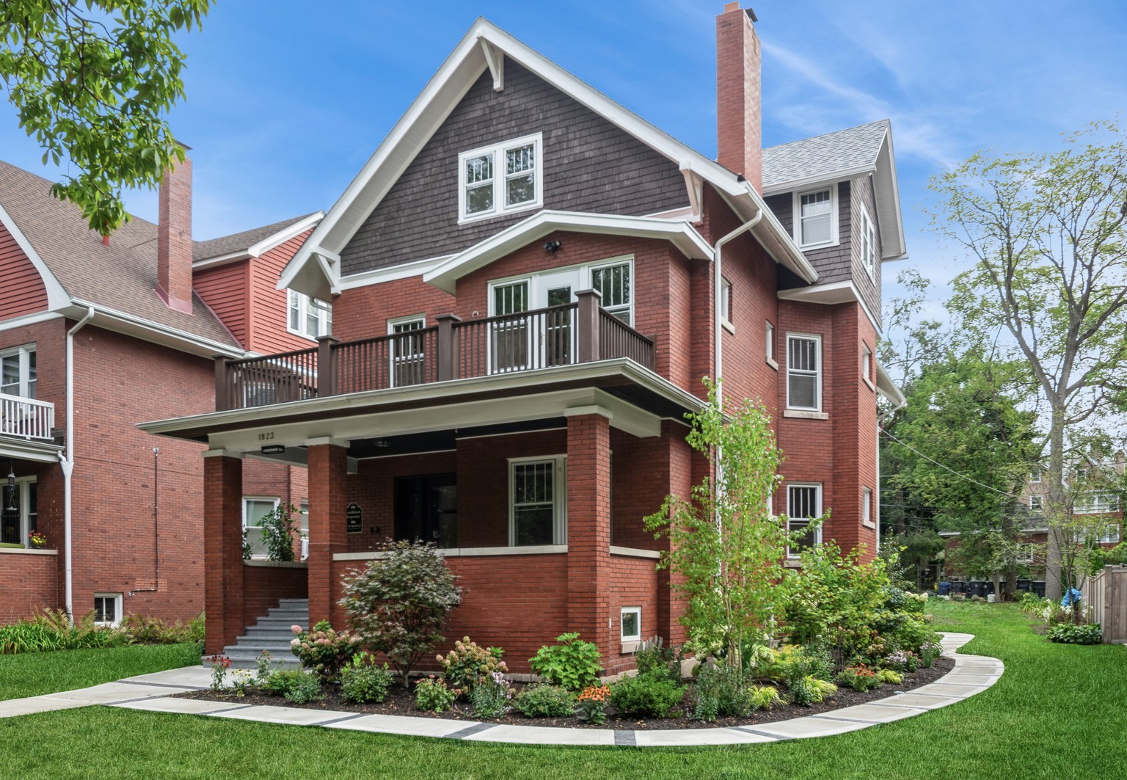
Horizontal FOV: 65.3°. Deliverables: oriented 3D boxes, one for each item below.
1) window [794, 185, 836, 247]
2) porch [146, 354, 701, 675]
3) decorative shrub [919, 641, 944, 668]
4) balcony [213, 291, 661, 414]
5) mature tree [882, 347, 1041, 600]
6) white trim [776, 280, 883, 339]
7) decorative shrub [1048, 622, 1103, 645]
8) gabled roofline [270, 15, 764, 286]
[{"bbox_3d":[5.010,-3.431,17.500,0.790,1.140,0.120,-3,-7,26],"label":"window"},{"bbox_3d":[-2.190,2.200,14.100,8.500,3.950,3.750,-5,-11,27],"label":"porch"},{"bbox_3d":[6.190,4.450,14.800,0.420,0.460,0.420,-5,-11,27],"label":"decorative shrub"},{"bbox_3d":[-2.210,-0.300,14.080,7.100,1.150,2.250,-5,-11,27],"label":"balcony"},{"bbox_3d":[17.653,3.722,39.000,7.200,11.200,6.600,-3,-7,24],"label":"mature tree"},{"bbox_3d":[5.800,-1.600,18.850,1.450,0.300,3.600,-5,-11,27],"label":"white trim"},{"bbox_3d":[12.300,5.840,21.100,1.250,0.500,1.000,-5,-11,27],"label":"decorative shrub"},{"bbox_3d":[-1.250,-4.400,15.400,9.300,4.050,1.000,-3,-7,26],"label":"gabled roofline"}]

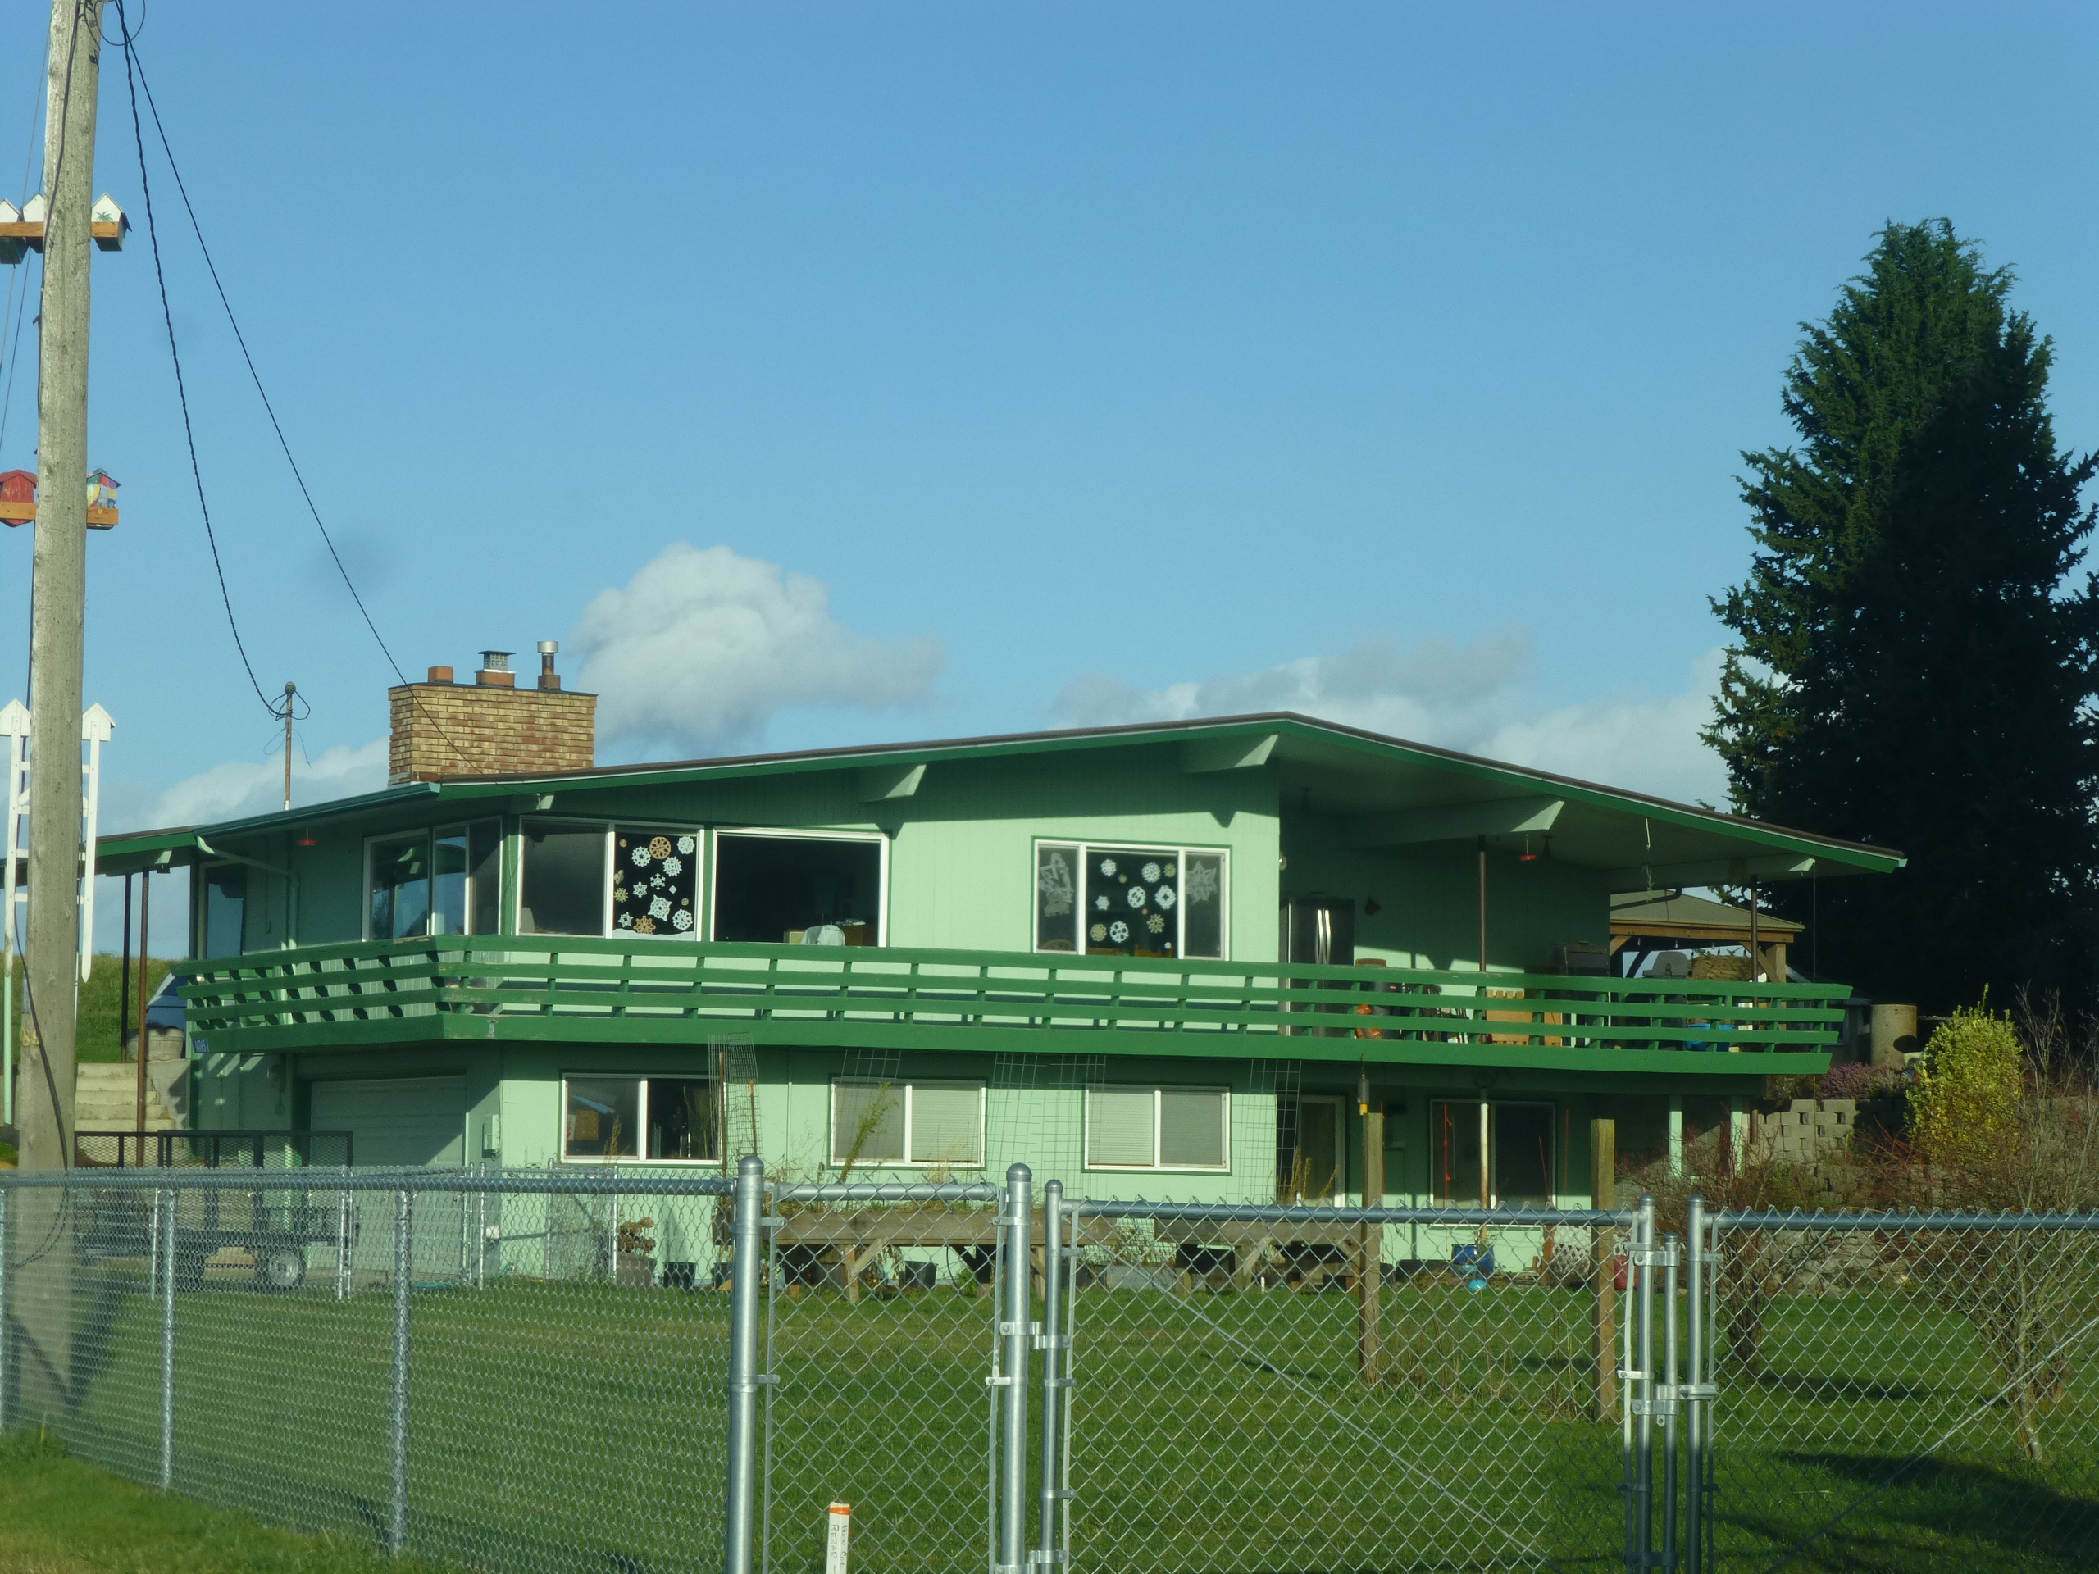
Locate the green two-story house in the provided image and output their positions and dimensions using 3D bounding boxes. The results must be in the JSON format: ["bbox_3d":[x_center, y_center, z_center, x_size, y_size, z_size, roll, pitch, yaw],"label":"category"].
[{"bbox_3d":[-1.248,2.445,57.449,19.800,6.700,14.600,3,-5,-27],"label":"green two-story house"}]

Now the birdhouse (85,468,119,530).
[{"bbox_3d":[-4.808,-1.460,24.300,0.180,0.300,0.200,1,-5,-6],"label":"birdhouse"}]

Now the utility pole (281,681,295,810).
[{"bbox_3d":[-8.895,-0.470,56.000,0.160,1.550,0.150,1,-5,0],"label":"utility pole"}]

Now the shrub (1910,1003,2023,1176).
[{"bbox_3d":[10.783,3.556,56.300,1.350,2.100,1.300,1,-5,0],"label":"shrub"}]

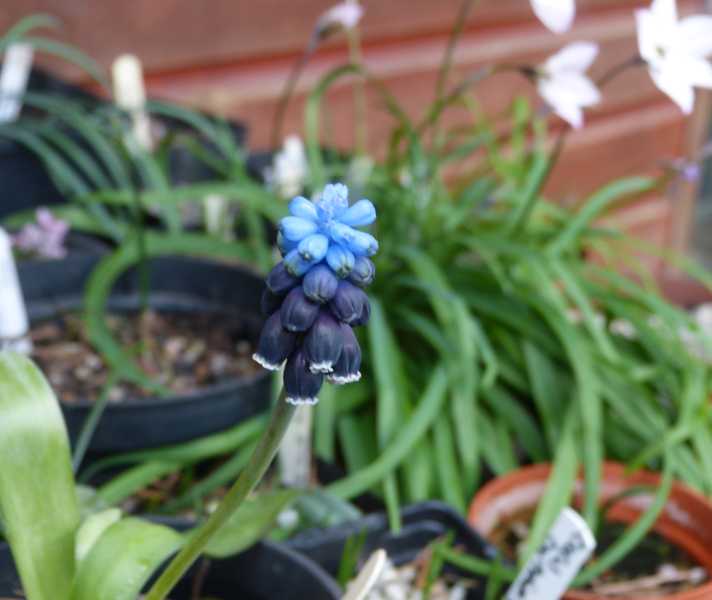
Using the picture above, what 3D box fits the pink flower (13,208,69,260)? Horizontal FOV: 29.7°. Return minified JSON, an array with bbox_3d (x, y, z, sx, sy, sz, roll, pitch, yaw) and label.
[{"bbox_3d":[-0.157,-0.034,0.670,0.028,0.022,0.024,6,20,0],"label":"pink flower"}]

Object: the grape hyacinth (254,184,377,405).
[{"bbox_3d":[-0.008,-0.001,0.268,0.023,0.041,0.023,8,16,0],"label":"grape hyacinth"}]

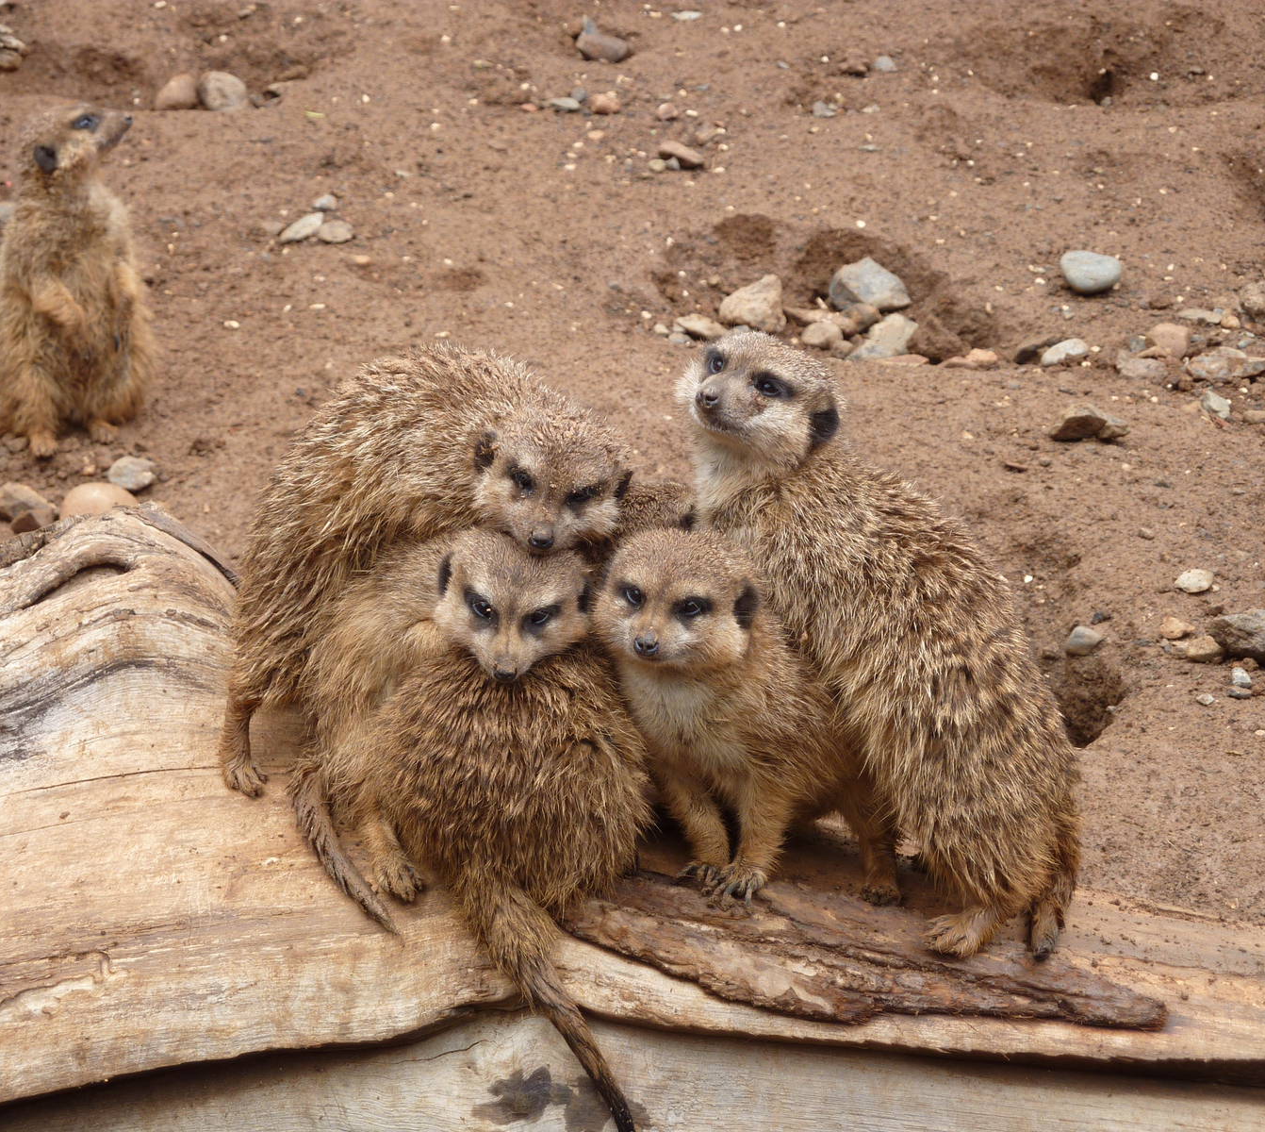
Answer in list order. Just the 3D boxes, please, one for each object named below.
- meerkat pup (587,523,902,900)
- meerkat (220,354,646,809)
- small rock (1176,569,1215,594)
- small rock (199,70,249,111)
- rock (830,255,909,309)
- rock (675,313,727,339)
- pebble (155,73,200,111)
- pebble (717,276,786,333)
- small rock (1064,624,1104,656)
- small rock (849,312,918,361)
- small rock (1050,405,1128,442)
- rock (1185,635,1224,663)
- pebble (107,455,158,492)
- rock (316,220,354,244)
[{"bbox_3d":[0.066,0.056,2.520,0.105,0.170,0.175,14,24,34],"label":"meerkat pup"},{"bbox_3d":[-0.099,0.003,2.680,0.190,0.205,0.130,11,23,26],"label":"meerkat"},{"bbox_3d":[0.393,0.011,3.902,0.026,0.017,0.022,0,24,0],"label":"small rock"},{"bbox_3d":[-0.349,-0.405,4.759,0.043,0.036,0.041,0,20,0],"label":"small rock"},{"bbox_3d":[0.170,-0.202,3.992,0.057,0.038,0.043,0,23,0],"label":"rock"},{"bbox_3d":[0.052,-0.179,4.183,0.039,0.019,0.030,0,20,0],"label":"rock"},{"bbox_3d":[-0.395,-0.411,4.836,0.038,0.031,0.035,0,24,0],"label":"pebble"},{"bbox_3d":[0.090,-0.198,4.212,0.051,0.043,0.045,0,20,0],"label":"pebble"},{"bbox_3d":[0.286,0.047,3.536,0.025,0.019,0.025,0,20,0],"label":"small rock"},{"bbox_3d":[0.186,-0.171,4.151,0.053,0.034,0.042,0,20,0],"label":"small rock"},{"bbox_3d":[0.322,-0.101,3.940,0.055,0.026,0.042,0,20,0],"label":"small rock"},{"bbox_3d":[0.361,0.052,3.523,0.025,0.017,0.023,0,20,0],"label":"rock"},{"bbox_3d":[-0.329,-0.061,3.673,0.033,0.025,0.026,0,23,0],"label":"pebble"},{"bbox_3d":[-0.219,-0.246,4.117,0.028,0.017,0.024,0,23,0],"label":"rock"}]

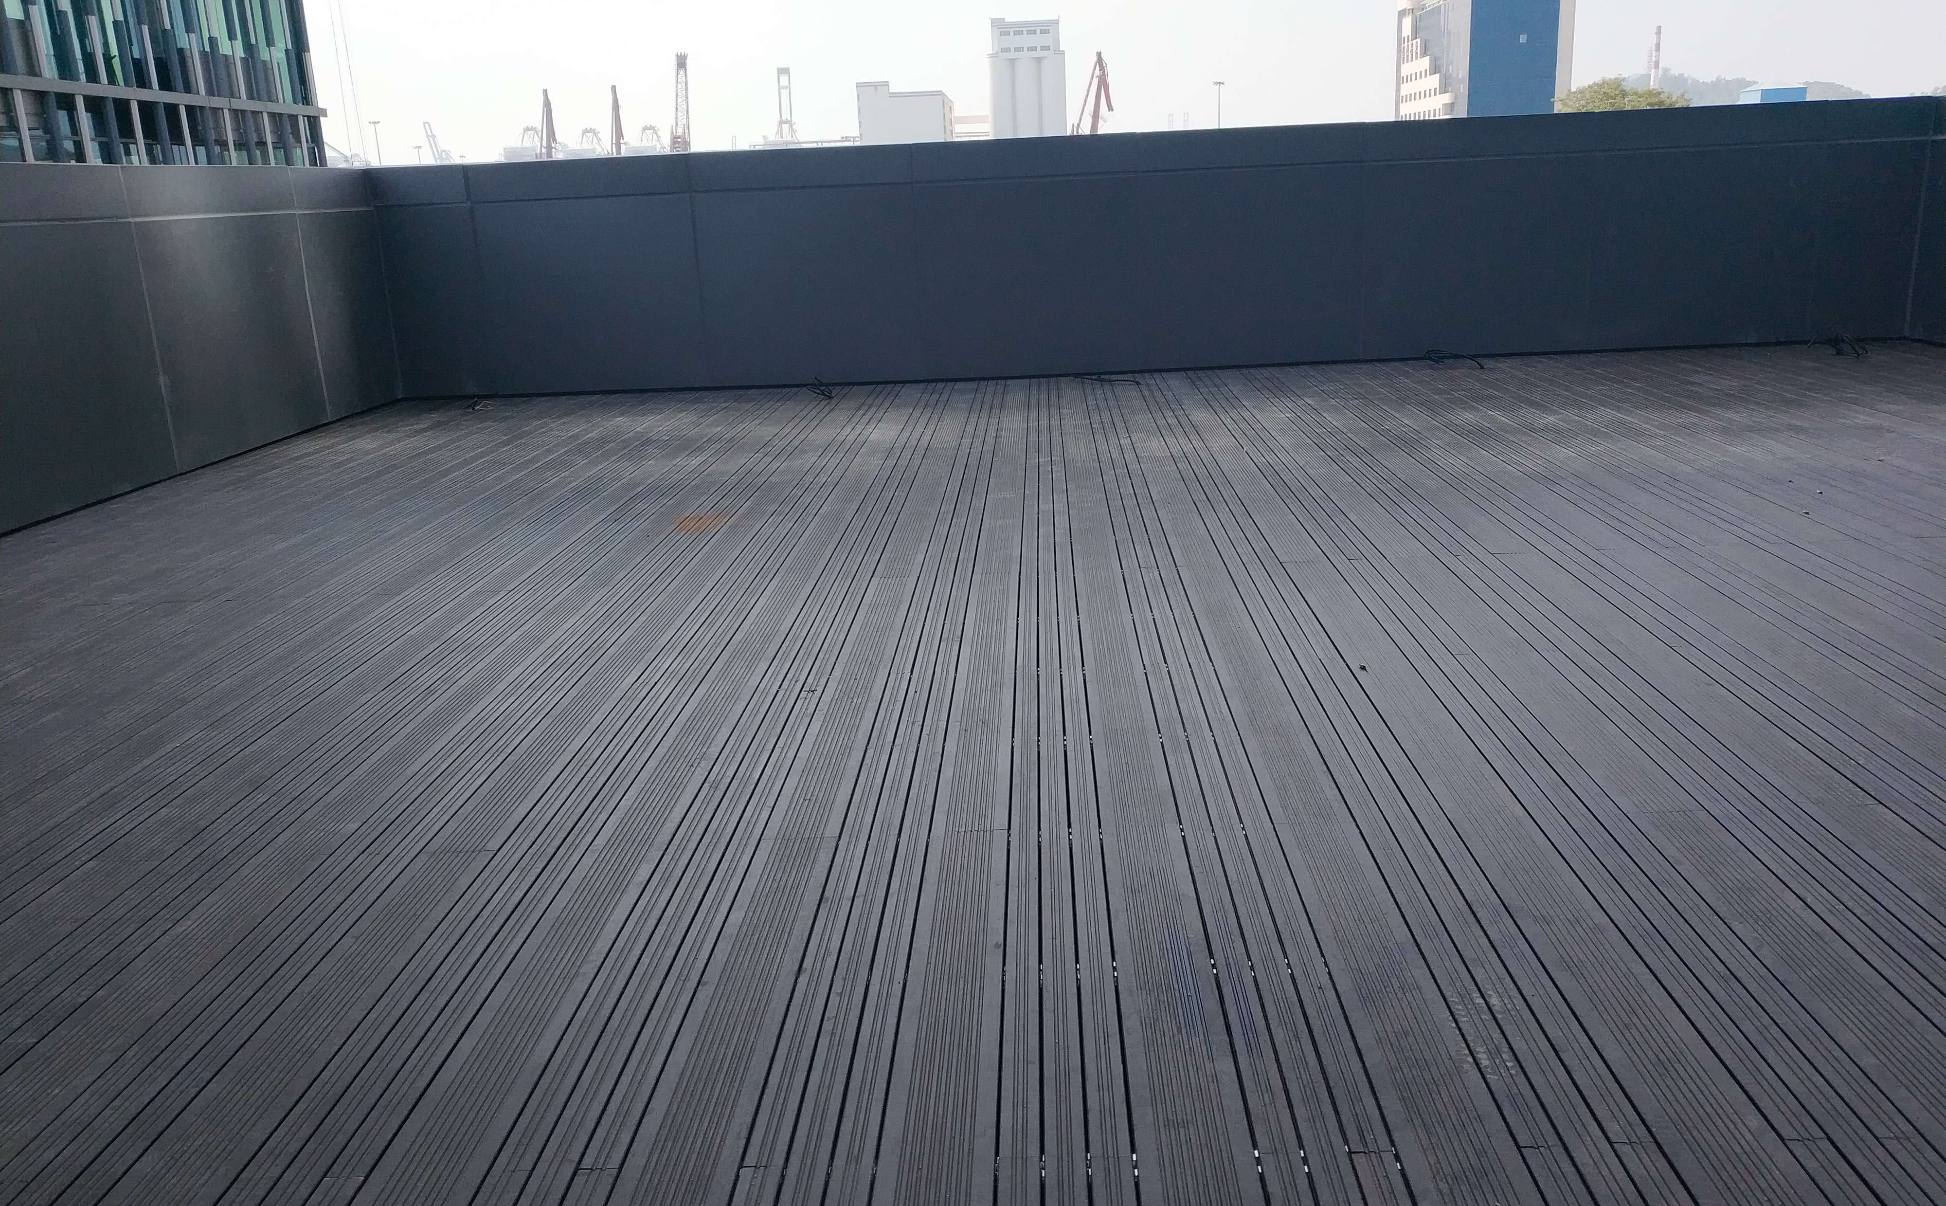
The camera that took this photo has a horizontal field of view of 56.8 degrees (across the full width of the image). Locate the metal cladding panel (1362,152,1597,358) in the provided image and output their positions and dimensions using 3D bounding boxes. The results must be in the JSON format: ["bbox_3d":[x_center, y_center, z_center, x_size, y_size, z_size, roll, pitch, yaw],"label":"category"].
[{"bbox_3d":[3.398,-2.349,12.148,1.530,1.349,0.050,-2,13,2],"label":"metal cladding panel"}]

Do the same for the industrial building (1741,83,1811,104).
[{"bbox_3d":[115.905,-70.422,260.000,8.500,10.000,8.500,1,14,15],"label":"industrial building"}]

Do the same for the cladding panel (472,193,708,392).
[{"bbox_3d":[-2.432,-1.964,11.512,1.398,1.193,0.040,-2,13,2],"label":"cladding panel"}]

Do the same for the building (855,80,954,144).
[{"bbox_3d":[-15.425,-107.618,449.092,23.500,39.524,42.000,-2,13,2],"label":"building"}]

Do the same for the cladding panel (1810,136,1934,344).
[{"bbox_3d":[5.554,-2.250,11.164,0.666,1.193,0.040,-2,13,2],"label":"cladding panel"}]

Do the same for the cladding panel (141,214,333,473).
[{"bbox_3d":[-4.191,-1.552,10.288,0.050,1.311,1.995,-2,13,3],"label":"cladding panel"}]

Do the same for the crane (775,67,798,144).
[{"bbox_3d":[-119.053,-294.959,1150.000,22.000,98.000,40.000,-4,13,-7],"label":"crane"}]

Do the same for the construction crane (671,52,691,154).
[{"bbox_3d":[-79.632,-128.142,515.400,9.000,55.189,16.000,-2,13,2],"label":"construction crane"}]

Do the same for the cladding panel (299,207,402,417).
[{"bbox_3d":[-3.775,-1.784,11.000,0.040,1.193,1.130,-2,13,2],"label":"cladding panel"}]

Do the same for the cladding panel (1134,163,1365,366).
[{"bbox_3d":[1.744,-2.114,11.330,1.382,1.193,0.040,-2,13,2],"label":"cladding panel"}]

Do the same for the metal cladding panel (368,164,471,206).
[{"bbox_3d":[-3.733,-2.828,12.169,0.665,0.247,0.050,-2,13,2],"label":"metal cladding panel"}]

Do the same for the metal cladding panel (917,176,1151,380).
[{"bbox_3d":[0.334,-2.063,11.391,1.418,1.193,0.040,-2,13,2],"label":"metal cladding panel"}]

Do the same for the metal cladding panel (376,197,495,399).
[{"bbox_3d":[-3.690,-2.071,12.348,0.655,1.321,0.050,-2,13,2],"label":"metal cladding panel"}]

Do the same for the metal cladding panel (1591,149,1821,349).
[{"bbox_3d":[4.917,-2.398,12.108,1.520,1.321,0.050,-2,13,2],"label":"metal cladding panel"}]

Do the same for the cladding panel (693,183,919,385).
[{"bbox_3d":[-1.054,-2.014,11.452,1.338,1.193,0.040,-2,13,2],"label":"cladding panel"}]

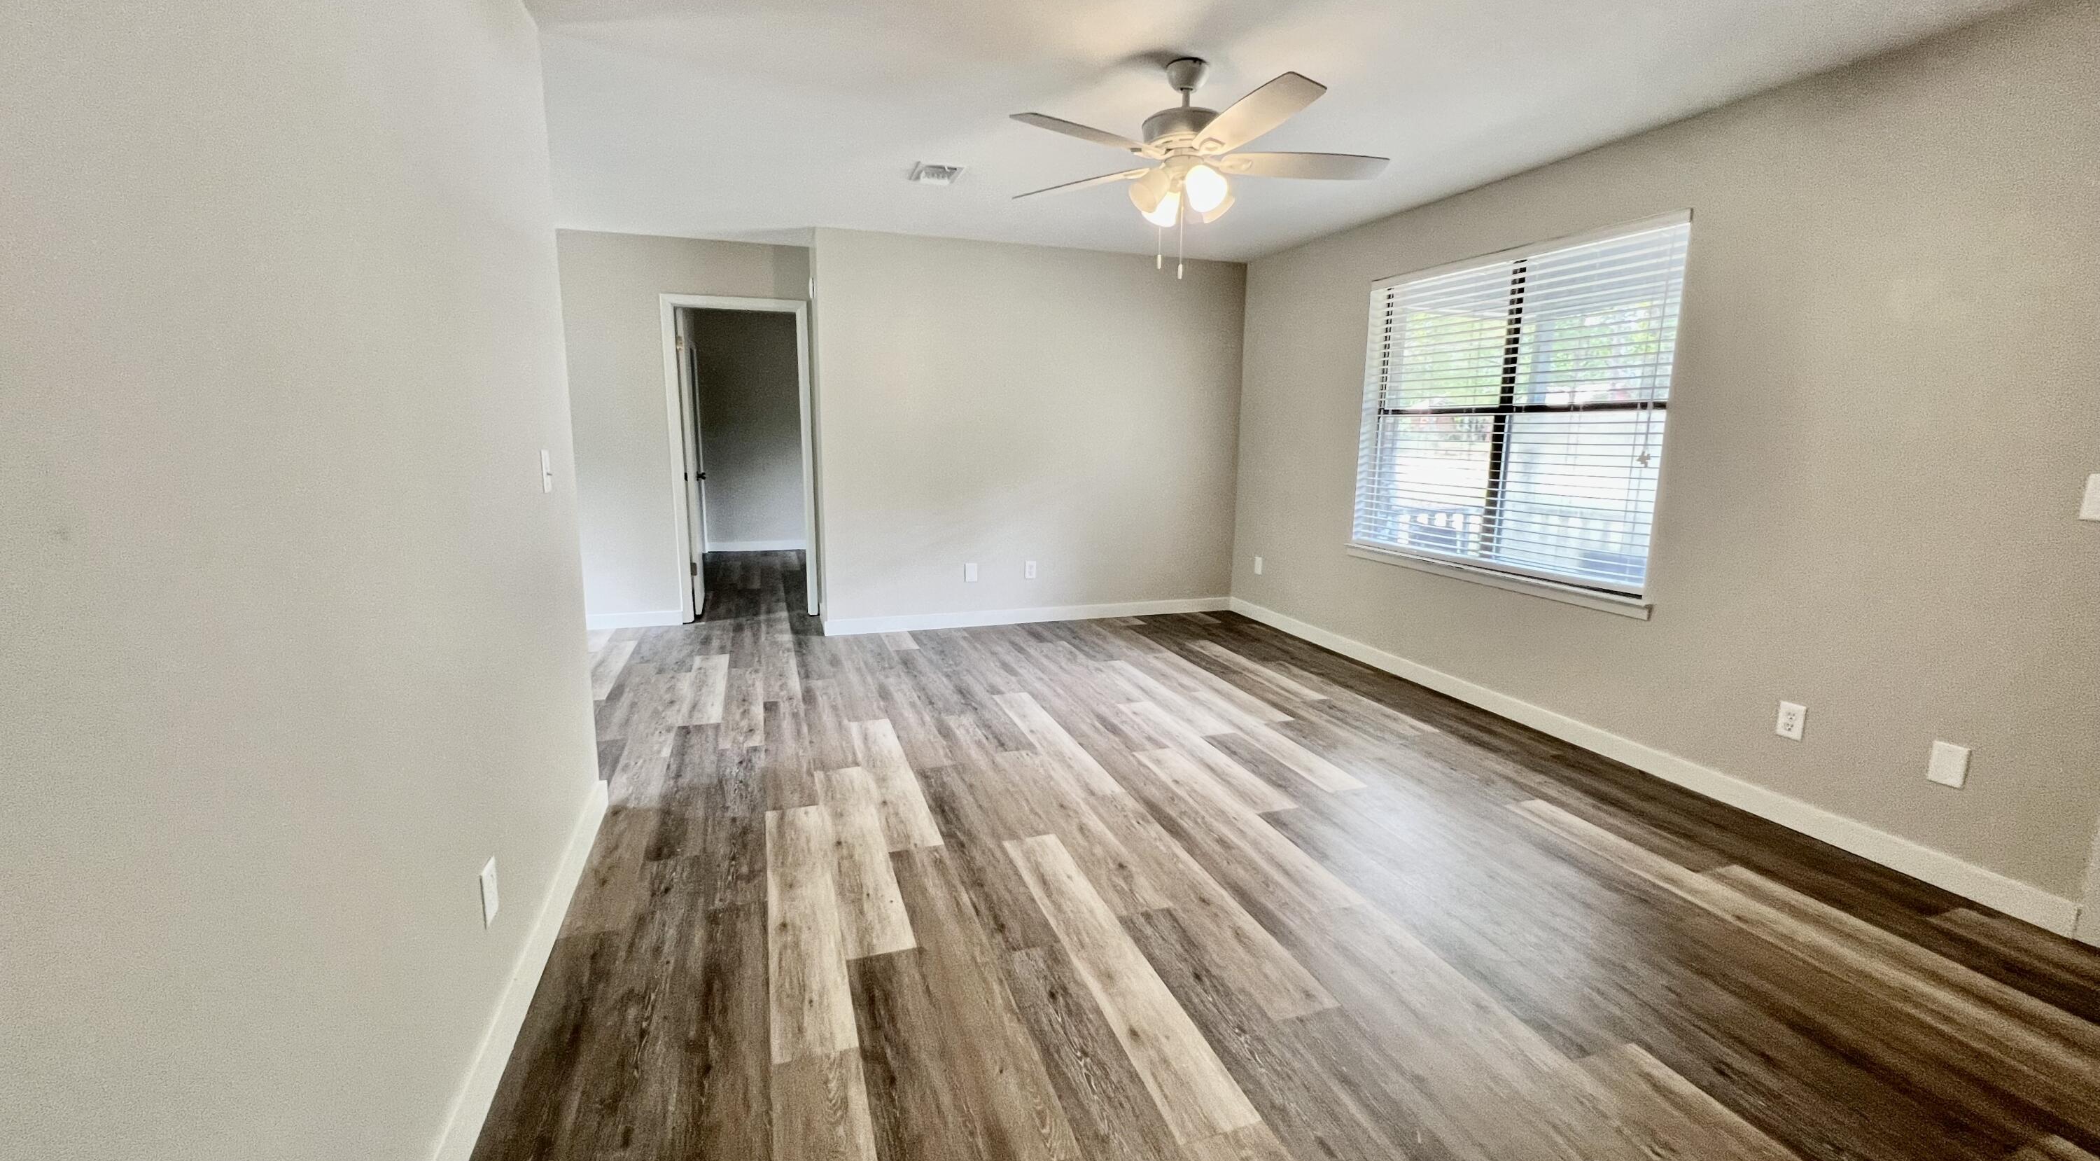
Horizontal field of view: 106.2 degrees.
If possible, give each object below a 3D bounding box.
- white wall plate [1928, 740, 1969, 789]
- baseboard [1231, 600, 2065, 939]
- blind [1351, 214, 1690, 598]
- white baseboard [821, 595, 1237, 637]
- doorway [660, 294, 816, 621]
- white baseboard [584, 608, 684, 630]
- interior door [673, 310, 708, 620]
[{"bbox_3d":[2.713,0.552,2.374,0.008,0.118,0.072,-3,11,-20],"label":"white wall plate"},{"bbox_3d":[2.095,0.558,4.075,0.015,0.096,4.166,-3,11,-20],"label":"baseboard"},{"bbox_3d":[2.128,-0.824,3.865,0.055,1.459,1.638,-3,11,-20],"label":"blind"},{"bbox_3d":[-0.025,0.246,5.504,2.970,0.095,0.015,-3,11,-20],"label":"white baseboard"},{"bbox_3d":[-2.037,-0.769,5.252,0.862,2.100,0.140,-3,11,-20],"label":"doorway"},{"bbox_3d":[-2.741,0.260,5.131,0.640,0.094,0.015,-3,11,-20],"label":"white baseboard"},{"bbox_3d":[-2.535,-0.817,5.601,0.038,2.030,0.760,-3,11,-20],"label":"interior door"}]

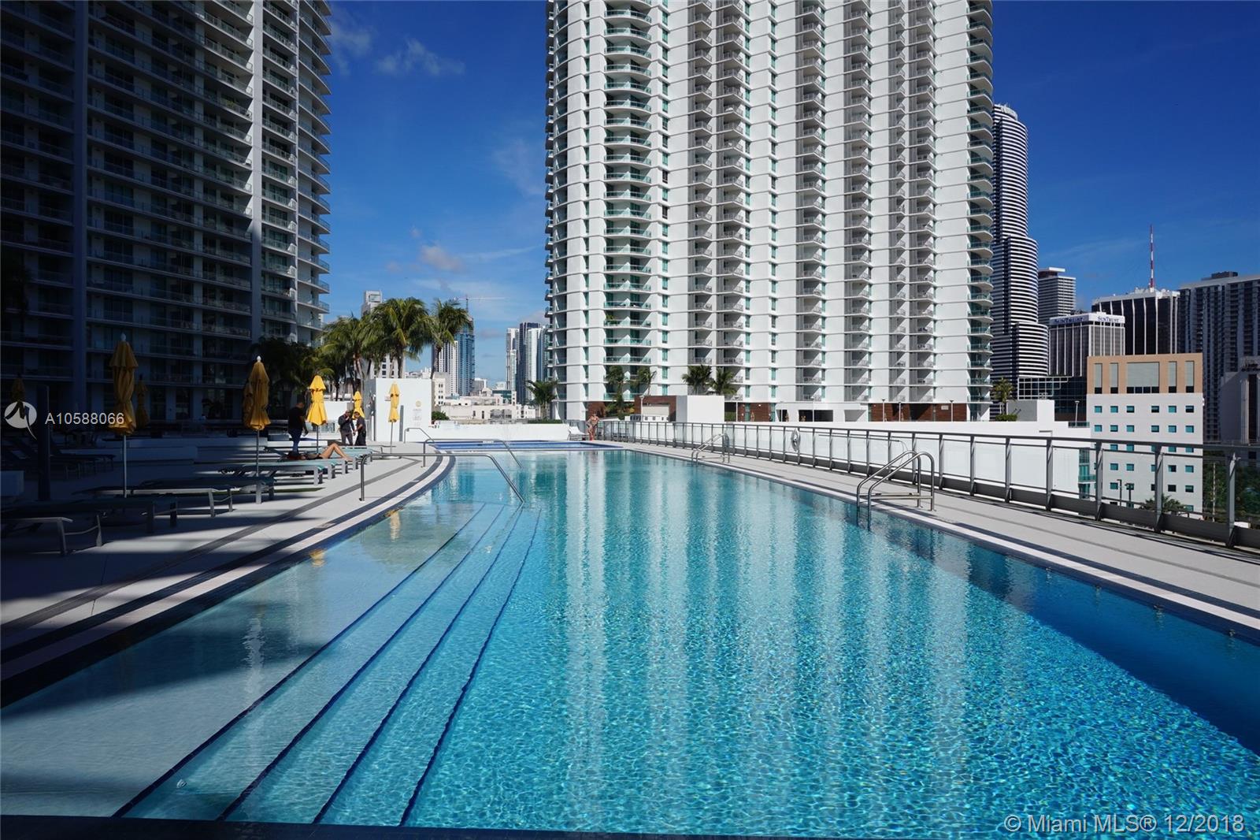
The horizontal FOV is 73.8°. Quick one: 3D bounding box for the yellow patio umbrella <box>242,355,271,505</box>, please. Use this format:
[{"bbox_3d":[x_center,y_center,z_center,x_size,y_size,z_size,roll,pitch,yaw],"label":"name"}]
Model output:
[{"bbox_3d":[-6.683,0.100,15.100,0.470,2.510,0.470,0,0,0],"label":"yellow patio umbrella"}]

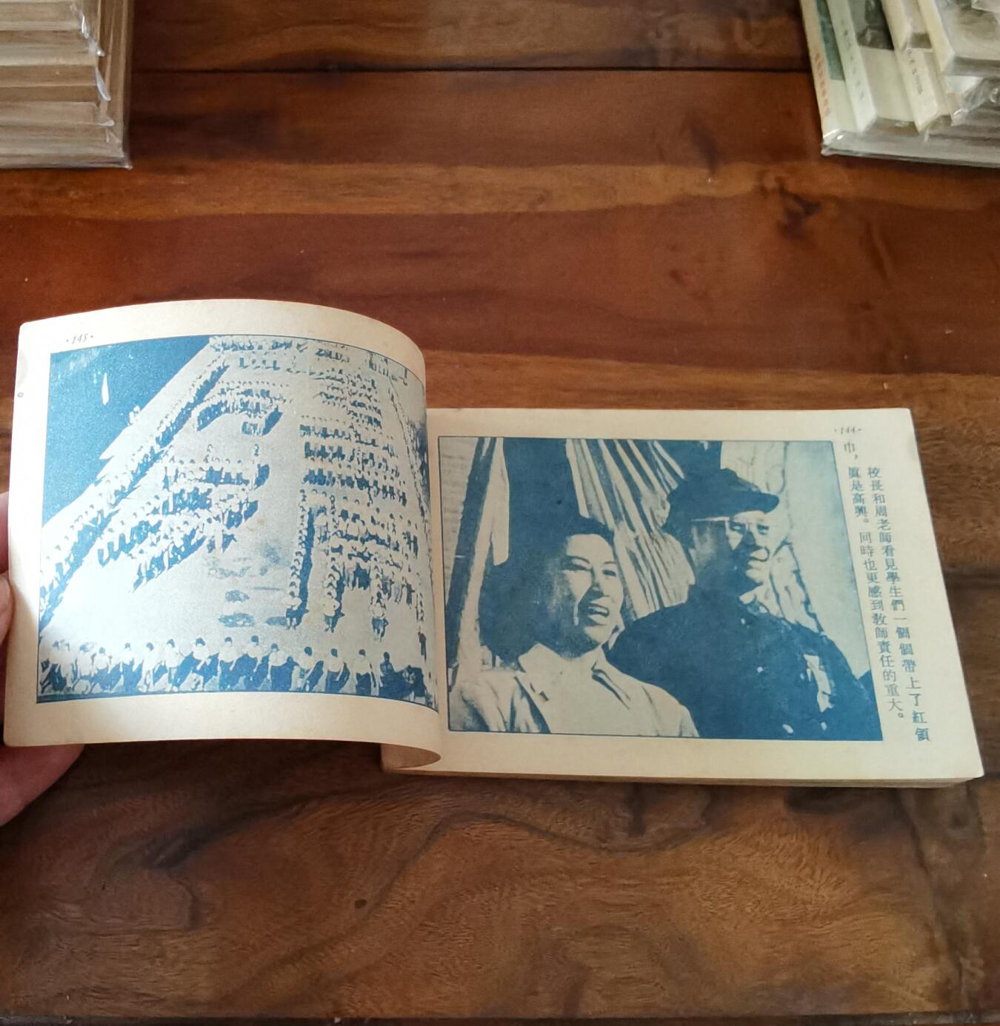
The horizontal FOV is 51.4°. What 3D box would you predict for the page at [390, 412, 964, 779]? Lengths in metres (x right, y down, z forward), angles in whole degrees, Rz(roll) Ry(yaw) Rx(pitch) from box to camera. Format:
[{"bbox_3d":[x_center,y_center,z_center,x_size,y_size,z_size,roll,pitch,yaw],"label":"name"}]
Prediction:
[{"bbox_3d":[0.040,0.016,0.246,0.127,0.008,0.093,0,61,2],"label":"page"}]

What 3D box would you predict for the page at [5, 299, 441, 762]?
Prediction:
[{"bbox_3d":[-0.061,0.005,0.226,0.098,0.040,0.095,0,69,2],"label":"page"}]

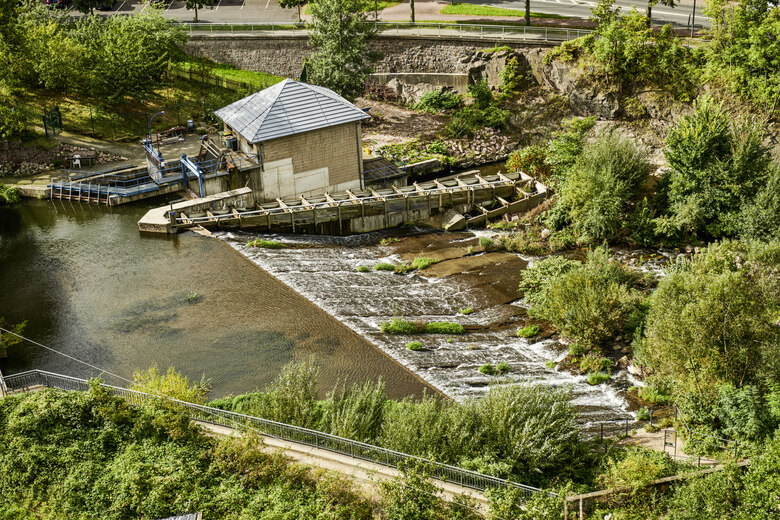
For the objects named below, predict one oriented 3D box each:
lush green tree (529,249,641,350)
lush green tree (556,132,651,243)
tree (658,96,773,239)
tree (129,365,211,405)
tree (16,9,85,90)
[{"bbox_3d":[12.020,2.050,88.430,6.880,5.520,6.880,-3,25,0],"label":"lush green tree"},{"bbox_3d":[15.050,-5.400,100.830,6.580,7.350,6.580,-3,25,0],"label":"lush green tree"},{"bbox_3d":[22.840,-6.810,100.340,7.830,9.500,7.830,-3,25,0],"label":"tree"},{"bbox_3d":[-12.150,7.070,79.060,4.400,2.300,3.900,-3,25,0],"label":"tree"},{"bbox_3d":[-29.190,-18.270,122.790,5.660,6.630,5.660,-3,25,0],"label":"tree"}]

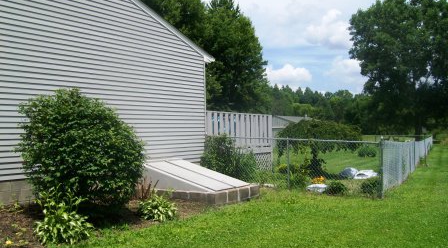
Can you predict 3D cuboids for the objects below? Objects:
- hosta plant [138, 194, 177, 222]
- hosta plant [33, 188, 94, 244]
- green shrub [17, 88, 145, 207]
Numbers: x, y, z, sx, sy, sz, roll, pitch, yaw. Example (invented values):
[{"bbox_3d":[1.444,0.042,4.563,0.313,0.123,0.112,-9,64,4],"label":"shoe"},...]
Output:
[{"bbox_3d":[-1.085,1.335,7.150,0.610,0.385,0.580,0,0,0],"label":"hosta plant"},{"bbox_3d":[-2.200,1.210,6.030,0.760,0.620,0.760,0,0,-14],"label":"hosta plant"},{"bbox_3d":[-2.300,0.420,7.150,1.980,1.980,1.900,0,0,0],"label":"green shrub"}]

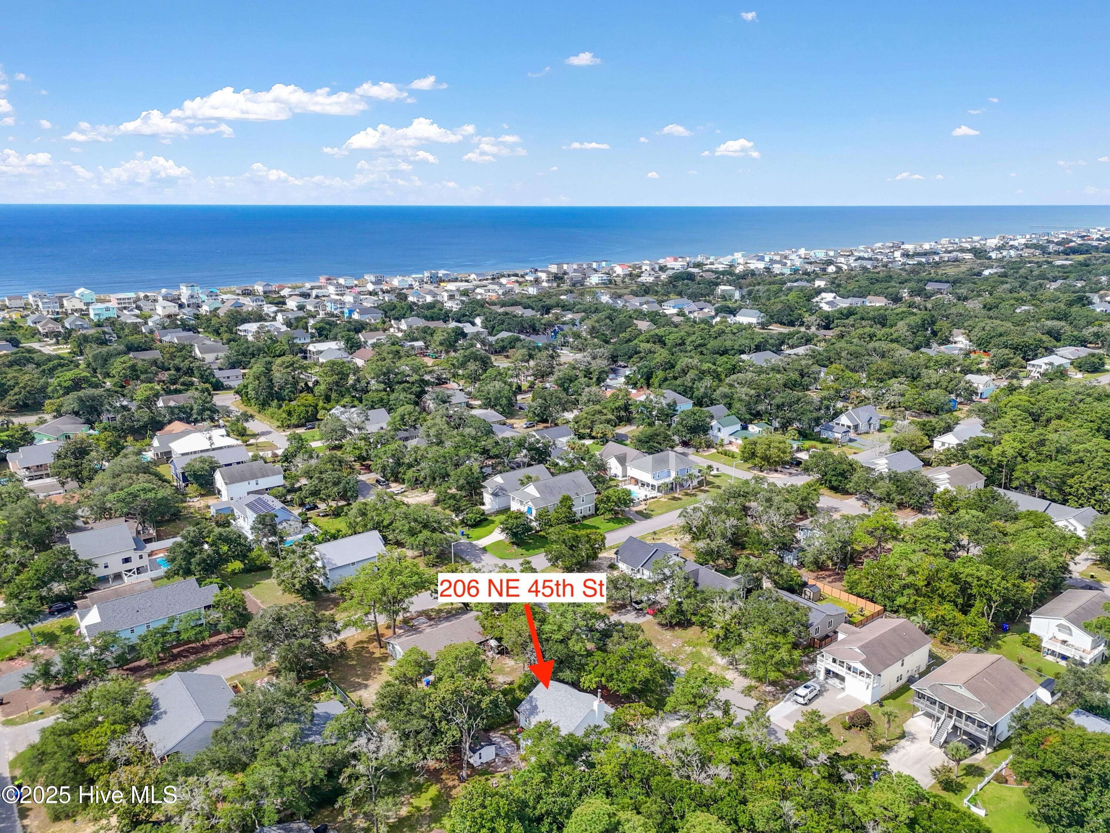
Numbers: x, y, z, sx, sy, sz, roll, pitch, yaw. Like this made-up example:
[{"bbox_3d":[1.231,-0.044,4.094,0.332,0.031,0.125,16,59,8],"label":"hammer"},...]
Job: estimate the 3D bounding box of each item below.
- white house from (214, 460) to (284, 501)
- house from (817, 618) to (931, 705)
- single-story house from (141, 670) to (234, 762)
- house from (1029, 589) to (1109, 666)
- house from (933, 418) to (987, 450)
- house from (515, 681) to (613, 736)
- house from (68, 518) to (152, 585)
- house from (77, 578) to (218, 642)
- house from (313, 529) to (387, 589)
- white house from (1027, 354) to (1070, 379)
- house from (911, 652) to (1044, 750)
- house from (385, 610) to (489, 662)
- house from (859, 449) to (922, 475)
[{"bbox_3d":[-83.490,16.600,210.420,15.290,7.800,9.980,-12,20,-38],"label":"white house"},{"bbox_3d":[49.647,36.804,120.232,15.909,6.792,10.313,-11,19,-34],"label":"house"},{"bbox_3d":[-49.917,41.055,106.026,11.796,6.193,13.662,-12,20,-37],"label":"single-story house"},{"bbox_3d":[92.840,37.080,136.210,17.530,7.900,10.190,-11,19,-35],"label":"house"},{"bbox_3d":[132.670,6.760,247.680,23.120,6.900,9.720,-11,19,-35],"label":"house"},{"bbox_3d":[1.680,44.950,117.670,10.740,6.410,10.130,-14,21,-40],"label":"house"},{"bbox_3d":[-87.848,26.535,151.759,11.563,9.728,12.211,-11,19,-36],"label":"house"},{"bbox_3d":[-73.510,35.680,139.940,21.200,8.600,11.000,-12,20,-38],"label":"house"},{"bbox_3d":[-40.758,27.518,152.261,12.113,7.565,10.415,-11,19,-35],"label":"house"},{"bbox_3d":[209.621,-21.478,326.301,14.553,8.944,10.816,-11,19,-35],"label":"white house"},{"bbox_3d":[63.720,42.550,117.190,16.560,7.500,11.740,-11,19,-36],"label":"house"},{"bbox_3d":[-18.484,36.407,125.130,15.270,4.937,9.795,-11,19,-36],"label":"house"},{"bbox_3d":[91.002,13.108,207.581,13.622,5.760,9.615,-11,19,-34],"label":"house"}]

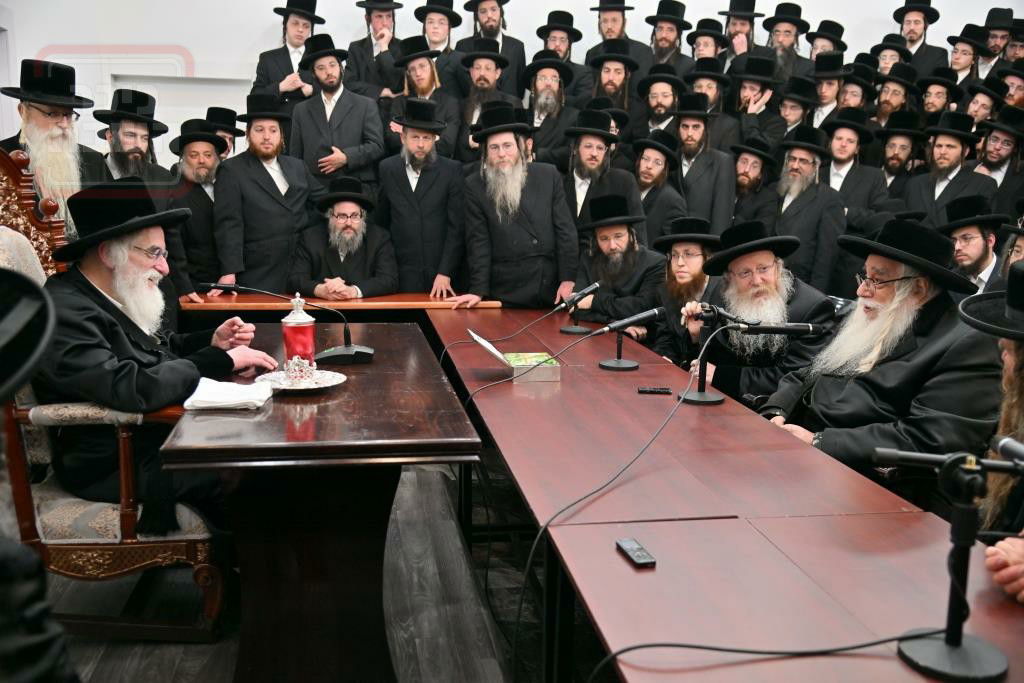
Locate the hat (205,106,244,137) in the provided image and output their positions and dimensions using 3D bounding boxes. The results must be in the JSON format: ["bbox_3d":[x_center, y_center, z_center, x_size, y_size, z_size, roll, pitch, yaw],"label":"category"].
[{"bbox_3d":[-1.781,-1.353,5.950,0.310,0.130,0.340,8,4,-6],"label":"hat"}]

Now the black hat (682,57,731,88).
[{"bbox_3d":[1.277,-1.766,6.350,0.300,0.145,0.330,7,8,23],"label":"black hat"}]

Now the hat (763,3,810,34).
[{"bbox_3d":[1.785,-2.101,6.300,0.310,0.140,0.340,4,2,13],"label":"hat"}]

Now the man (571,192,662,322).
[{"bbox_3d":[0.533,-0.074,4.895,0.600,1.330,0.750,4,11,23],"label":"man"}]

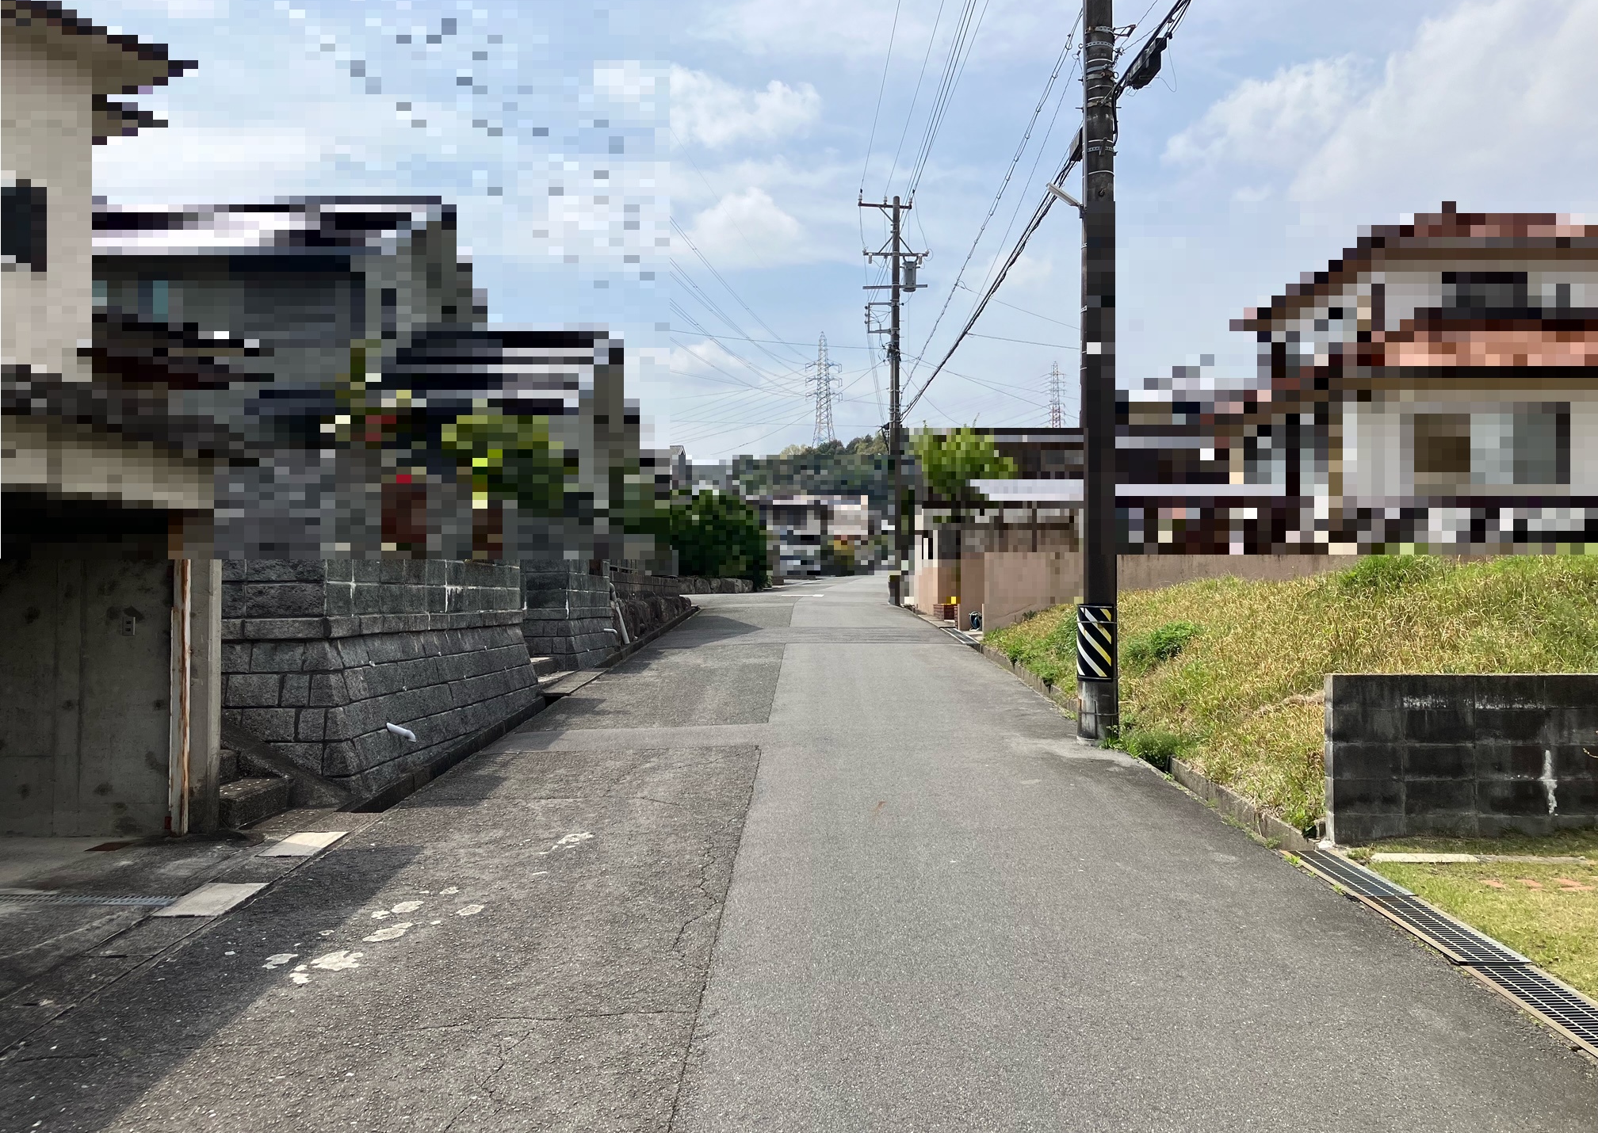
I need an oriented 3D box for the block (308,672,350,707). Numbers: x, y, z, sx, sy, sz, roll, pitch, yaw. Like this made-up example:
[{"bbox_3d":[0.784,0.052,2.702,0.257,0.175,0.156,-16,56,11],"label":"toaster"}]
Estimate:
[{"bbox_3d":[-3.238,0.856,8.890,0.169,0.217,0.250,0,-9,-5],"label":"block"}]

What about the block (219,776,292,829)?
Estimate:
[{"bbox_3d":[-3.720,1.575,8.620,0.340,0.190,0.820,0,-1,0],"label":"block"}]

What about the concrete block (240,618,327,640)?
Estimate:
[{"bbox_3d":[-3.514,0.432,8.921,0.537,0.144,0.250,0,-2,-5],"label":"concrete block"}]

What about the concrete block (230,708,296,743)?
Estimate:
[{"bbox_3d":[-3.895,1.160,9.550,0.430,0.250,0.280,0,-1,-4],"label":"concrete block"}]

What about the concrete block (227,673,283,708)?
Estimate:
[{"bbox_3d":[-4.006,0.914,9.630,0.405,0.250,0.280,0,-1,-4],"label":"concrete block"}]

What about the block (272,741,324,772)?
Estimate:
[{"bbox_3d":[-3.360,1.308,8.768,0.337,0.219,0.250,0,-9,-5],"label":"block"}]

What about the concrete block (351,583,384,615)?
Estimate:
[{"bbox_3d":[-3.329,0.246,9.717,0.180,0.225,0.595,0,-2,1],"label":"concrete block"}]

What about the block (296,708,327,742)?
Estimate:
[{"bbox_3d":[-3.293,1.089,8.828,0.172,0.214,0.250,0,-9,-5],"label":"block"}]

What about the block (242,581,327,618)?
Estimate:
[{"bbox_3d":[-3.828,0.249,9.730,0.610,0.265,0.240,0,-1,-4],"label":"block"}]

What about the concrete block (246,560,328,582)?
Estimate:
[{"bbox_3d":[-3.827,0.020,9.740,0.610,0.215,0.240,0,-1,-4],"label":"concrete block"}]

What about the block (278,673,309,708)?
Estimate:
[{"bbox_3d":[-3.422,0.861,8.874,0.185,0.220,0.250,0,-9,-5],"label":"block"}]

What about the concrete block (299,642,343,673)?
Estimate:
[{"bbox_3d":[-3.299,0.635,8.940,0.195,0.193,0.250,0,-9,-5],"label":"concrete block"}]

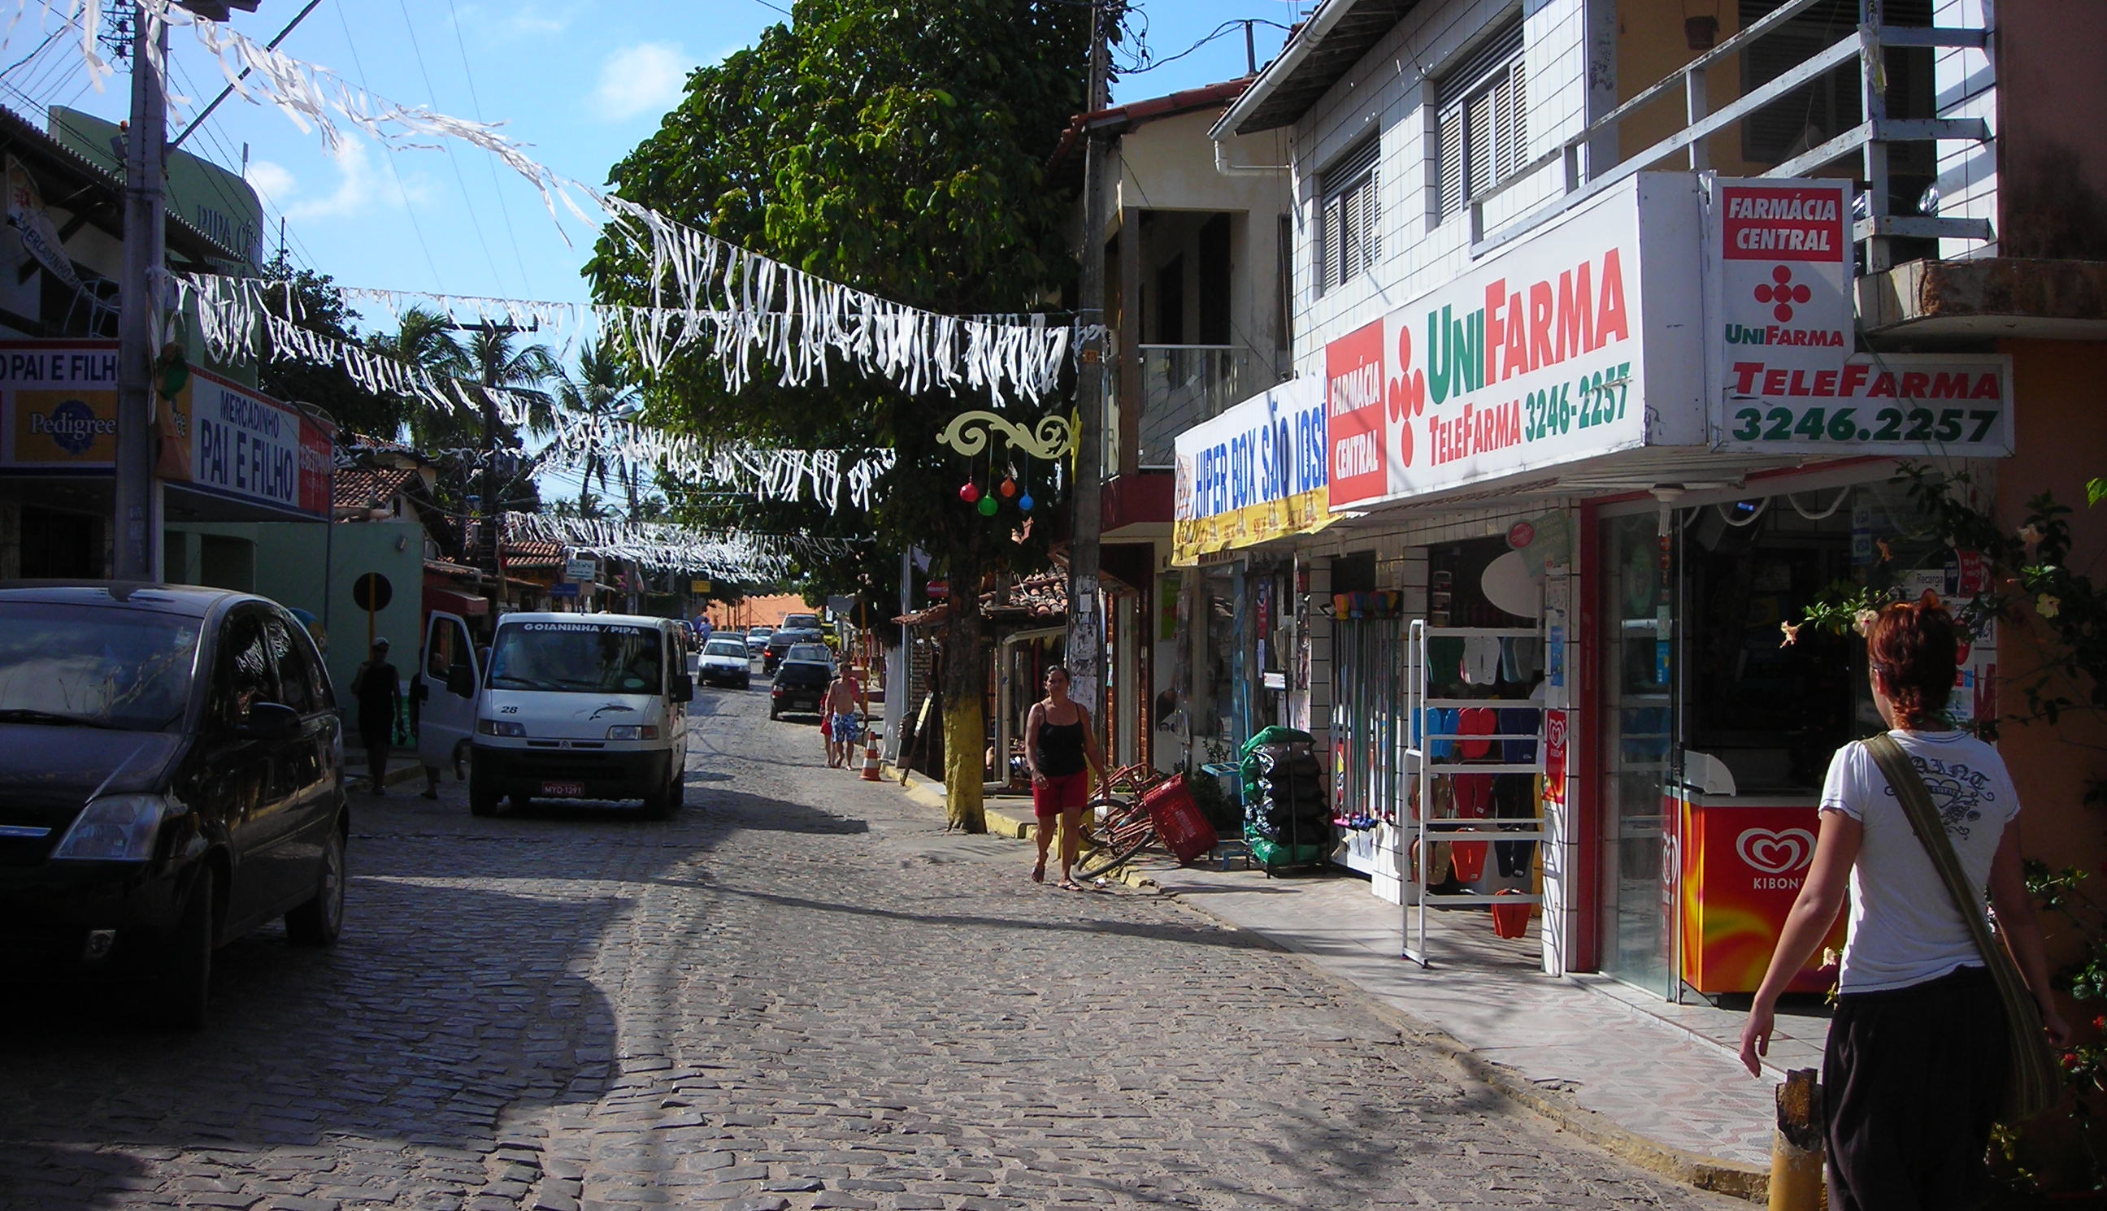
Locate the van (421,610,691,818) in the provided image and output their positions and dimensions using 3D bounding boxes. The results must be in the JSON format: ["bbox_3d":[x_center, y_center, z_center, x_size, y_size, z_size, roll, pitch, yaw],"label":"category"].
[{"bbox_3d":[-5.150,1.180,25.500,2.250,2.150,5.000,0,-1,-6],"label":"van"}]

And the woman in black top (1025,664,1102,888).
[{"bbox_3d":[0.070,1.225,16.600,0.550,1.610,0.420,0,-1,0],"label":"woman in black top"}]

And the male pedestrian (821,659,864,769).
[{"bbox_3d":[-3.190,1.655,35.200,0.570,1.690,0.400,0,-1,-6],"label":"male pedestrian"}]

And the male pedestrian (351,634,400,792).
[{"bbox_3d":[-7.300,1.205,24.900,0.530,1.720,0.420,0,-1,-12],"label":"male pedestrian"}]

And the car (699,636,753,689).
[{"bbox_3d":[-10.100,1.780,71.000,1.650,1.430,3.900,0,-1,-7],"label":"car"}]

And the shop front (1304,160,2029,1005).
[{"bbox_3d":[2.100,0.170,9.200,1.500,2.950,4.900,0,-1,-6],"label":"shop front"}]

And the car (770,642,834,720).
[{"bbox_3d":[-6.000,1.940,55.500,1.650,1.500,3.900,0,-1,-6],"label":"car"}]

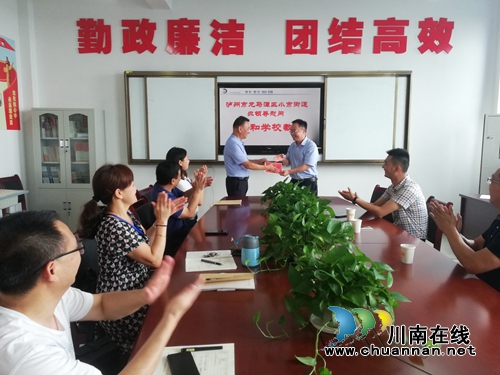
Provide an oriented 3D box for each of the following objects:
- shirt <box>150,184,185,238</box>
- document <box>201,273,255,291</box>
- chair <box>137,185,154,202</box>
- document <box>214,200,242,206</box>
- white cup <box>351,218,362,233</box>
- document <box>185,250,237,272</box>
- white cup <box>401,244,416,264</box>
[{"bbox_3d":[-0.570,0.212,2.913,0.310,0.500,0.450,-3,7,-25],"label":"shirt"},{"bbox_3d":[-0.095,0.399,1.822,0.240,0.025,0.180,0,7,2],"label":"document"},{"bbox_3d":[-0.640,0.484,3.527,0.600,0.970,0.580,-1,7,-5],"label":"chair"},{"bbox_3d":[-0.200,0.144,4.082,0.245,0.020,0.240,0,6,0],"label":"document"},{"bbox_3d":[0.713,0.259,2.792,0.077,0.085,0.077,0,6,0],"label":"white cup"},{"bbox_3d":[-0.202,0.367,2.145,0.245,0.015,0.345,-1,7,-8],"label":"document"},{"bbox_3d":[0.793,0.338,2.097,0.077,0.085,0.077,0,6,0],"label":"white cup"}]

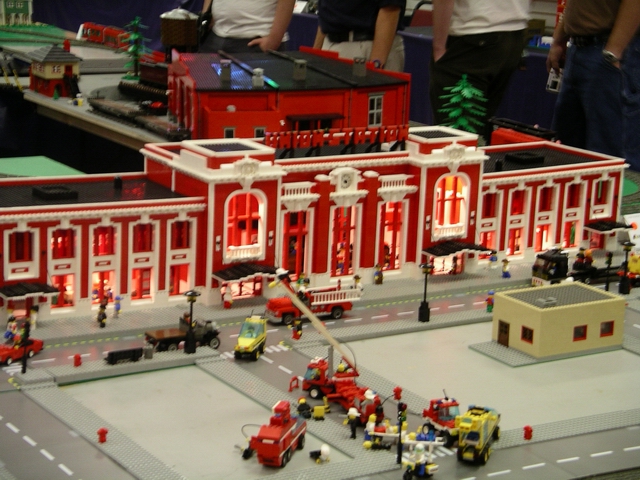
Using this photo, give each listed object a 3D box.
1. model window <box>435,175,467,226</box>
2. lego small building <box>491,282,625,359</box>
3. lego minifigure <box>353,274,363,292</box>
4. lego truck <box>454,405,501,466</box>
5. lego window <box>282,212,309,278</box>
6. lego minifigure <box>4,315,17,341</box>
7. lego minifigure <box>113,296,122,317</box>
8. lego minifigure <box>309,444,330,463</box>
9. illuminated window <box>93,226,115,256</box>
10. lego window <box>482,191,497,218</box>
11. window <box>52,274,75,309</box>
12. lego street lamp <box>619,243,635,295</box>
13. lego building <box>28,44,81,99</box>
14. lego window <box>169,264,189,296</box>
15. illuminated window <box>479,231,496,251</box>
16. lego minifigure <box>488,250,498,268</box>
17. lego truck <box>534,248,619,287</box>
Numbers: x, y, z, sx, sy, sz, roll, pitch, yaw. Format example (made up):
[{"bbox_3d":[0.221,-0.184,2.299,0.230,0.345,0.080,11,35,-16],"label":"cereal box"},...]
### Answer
[{"bbox_3d":[0.277,-0.084,3.295,0.067,0.105,0.014,-6,16,-31],"label":"model window"},{"bbox_3d":[0.434,0.145,2.820,0.198,0.088,0.130,-6,15,-32],"label":"lego small building"},{"bbox_3d":[0.077,0.093,3.148,0.023,0.044,0.014,-6,15,-32],"label":"lego minifigure"},{"bbox_3d":[0.239,0.280,2.312,0.045,0.066,0.130,6,13,16],"label":"lego truck"},{"bbox_3d":[-0.049,0.010,3.122,0.048,0.135,0.014,-6,16,-31],"label":"lego window"},{"bbox_3d":[-0.541,0.154,2.728,0.023,0.042,0.016,-7,16,-37],"label":"lego minifigure"},{"bbox_3d":[-0.377,0.124,2.889,0.013,0.040,0.017,-5,15,-32],"label":"lego minifigure"},{"bbox_3d":[0.000,0.307,2.224,0.018,0.019,0.036,-5,5,42],"label":"lego minifigure"},{"bbox_3d":[-0.400,0.002,2.879,0.045,0.054,0.012,-5,15,-32],"label":"illuminated window"},{"bbox_3d":[0.369,-0.075,3.379,0.026,0.055,0.010,-6,16,-31],"label":"lego window"},{"bbox_3d":[-0.466,0.094,2.814,0.043,0.062,0.010,-6,15,-32],"label":"window"},{"bbox_3d":[0.628,0.057,3.176,0.033,0.106,0.033,-6,15,-32],"label":"lego street lamp"},{"bbox_3d":[-0.998,-0.643,5.850,0.165,0.190,0.155,-6,15,-32],"label":"lego building"},{"bbox_3d":[-0.273,0.079,3.015,0.046,0.058,0.011,-6,15,-32],"label":"lego window"},{"bbox_3d":[0.367,0.010,3.400,0.037,0.056,0.010,-6,16,-31],"label":"illuminated window"},{"bbox_3d":[0.376,0.041,3.347,0.024,0.040,0.016,0,13,-13],"label":"lego minifigure"},{"bbox_3d":[0.542,0.055,3.280,0.200,0.078,0.050,-6,15,-32],"label":"lego truck"}]

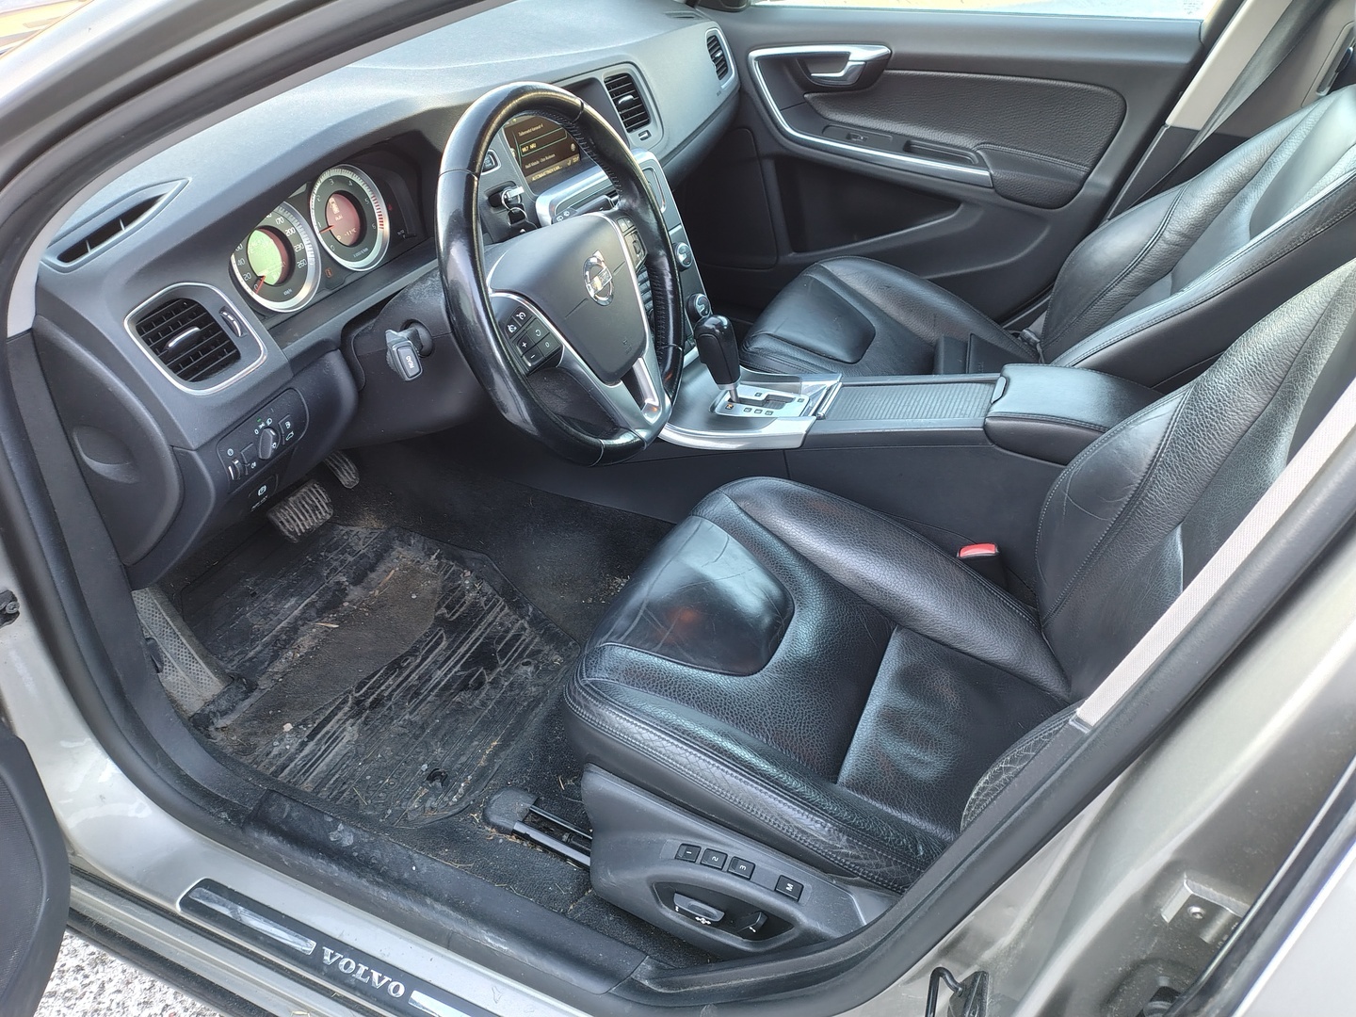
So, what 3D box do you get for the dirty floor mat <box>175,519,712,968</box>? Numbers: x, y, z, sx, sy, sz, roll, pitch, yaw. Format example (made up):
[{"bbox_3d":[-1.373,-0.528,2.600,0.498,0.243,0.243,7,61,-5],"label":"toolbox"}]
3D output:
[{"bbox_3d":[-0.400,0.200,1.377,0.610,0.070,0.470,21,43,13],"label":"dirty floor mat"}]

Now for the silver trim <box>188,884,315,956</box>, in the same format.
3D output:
[{"bbox_3d":[-0.476,0.460,1.094,0.172,0.005,0.015,15,41,18],"label":"silver trim"}]

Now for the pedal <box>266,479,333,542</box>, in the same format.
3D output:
[{"bbox_3d":[-0.542,0.006,1.396,0.025,0.056,0.085,-18,25,37],"label":"pedal"}]

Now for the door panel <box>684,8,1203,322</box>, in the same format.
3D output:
[{"bbox_3d":[0.409,-0.646,1.842,0.900,0.580,0.150,15,41,18],"label":"door panel"}]

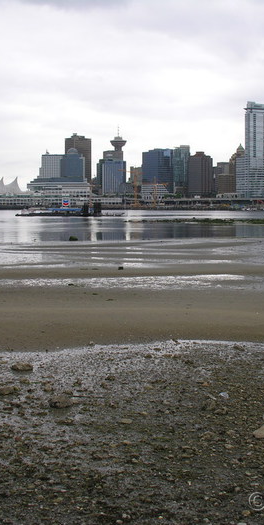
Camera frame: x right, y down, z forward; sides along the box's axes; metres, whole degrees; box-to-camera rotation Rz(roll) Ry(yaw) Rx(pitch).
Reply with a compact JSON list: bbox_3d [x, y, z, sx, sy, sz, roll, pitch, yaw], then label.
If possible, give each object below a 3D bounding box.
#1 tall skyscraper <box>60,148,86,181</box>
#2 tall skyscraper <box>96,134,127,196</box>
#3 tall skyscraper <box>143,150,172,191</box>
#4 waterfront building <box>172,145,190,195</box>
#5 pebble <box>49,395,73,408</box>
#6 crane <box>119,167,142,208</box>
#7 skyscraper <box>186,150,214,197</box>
[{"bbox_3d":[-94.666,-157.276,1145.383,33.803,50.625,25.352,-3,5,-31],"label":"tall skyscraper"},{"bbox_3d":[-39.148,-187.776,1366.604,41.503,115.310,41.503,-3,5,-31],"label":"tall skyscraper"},{"bbox_3d":[41.388,-144.388,1119.973,36.085,65.914,32.476,-3,5,-31],"label":"tall skyscraper"},{"bbox_3d":[87.092,-161.374,1246.585,22.340,85.827,22.340,-3,5,-31],"label":"waterfront building"},{"bbox_3d":[-0.622,1.228,6.220,0.210,0.090,0.160,0,4,0],"label":"pebble"},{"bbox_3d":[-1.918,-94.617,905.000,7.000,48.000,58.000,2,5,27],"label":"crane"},{"bbox_3d":[107.424,-137.221,1110.000,28.000,73.000,28.000,4,6,44],"label":"skyscraper"}]

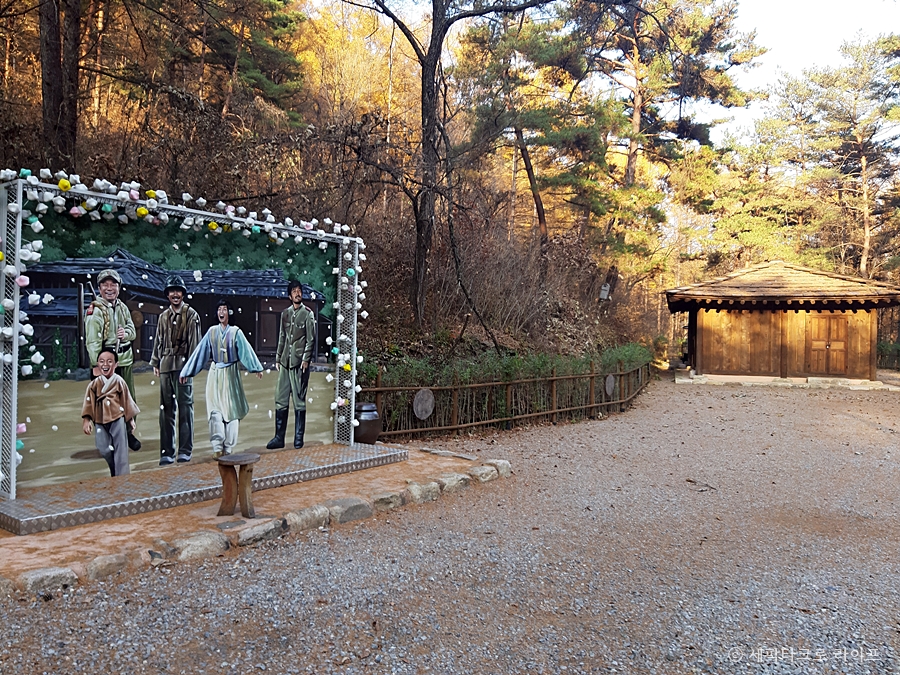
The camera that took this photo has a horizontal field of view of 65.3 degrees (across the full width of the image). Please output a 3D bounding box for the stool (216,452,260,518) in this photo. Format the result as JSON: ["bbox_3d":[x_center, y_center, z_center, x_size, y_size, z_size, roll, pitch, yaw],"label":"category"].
[{"bbox_3d":[-1.683,1.180,5.610,0.329,0.456,0.326,1,-1,-17],"label":"stool"}]

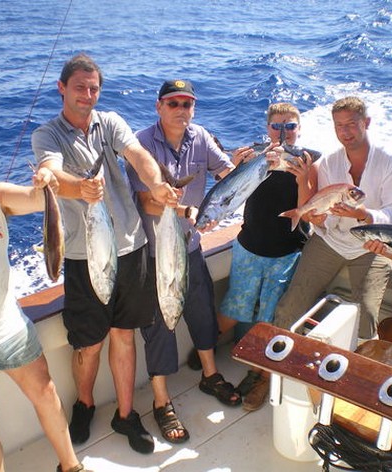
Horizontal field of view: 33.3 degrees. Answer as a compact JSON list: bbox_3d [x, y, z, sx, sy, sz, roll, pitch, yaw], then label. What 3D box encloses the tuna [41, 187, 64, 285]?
[{"bbox_3d":[-0.546,-0.030,2.492,0.070,0.470,0.100,-3,23,-5],"label":"tuna"}]

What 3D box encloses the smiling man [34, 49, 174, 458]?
[{"bbox_3d":[-0.371,0.166,2.903,0.580,1.840,0.520,-6,23,-11],"label":"smiling man"}]

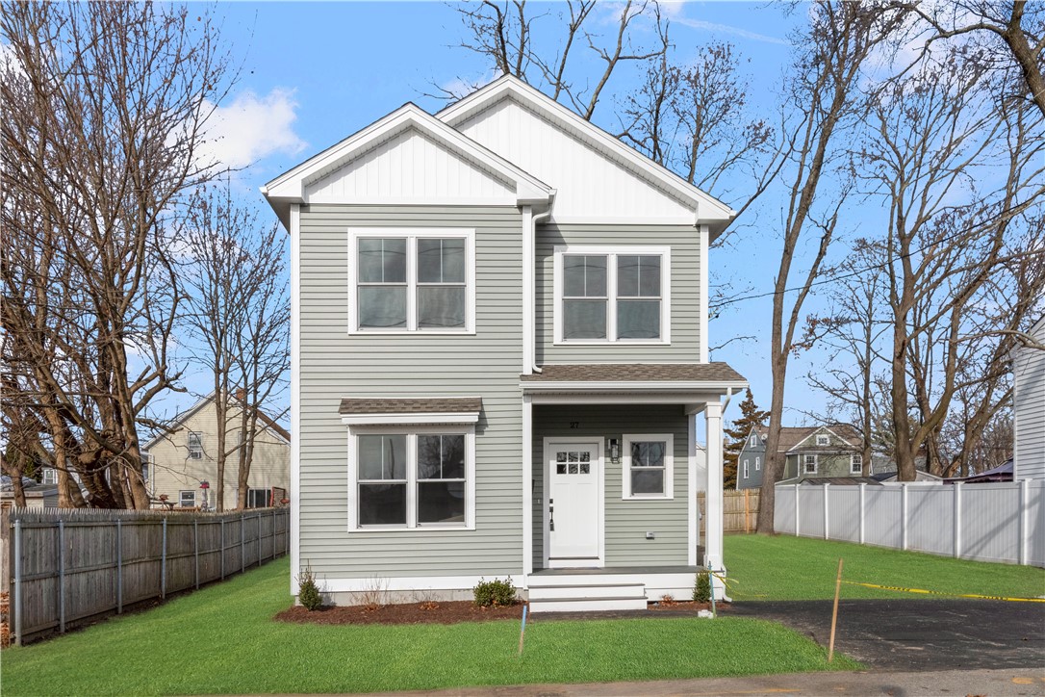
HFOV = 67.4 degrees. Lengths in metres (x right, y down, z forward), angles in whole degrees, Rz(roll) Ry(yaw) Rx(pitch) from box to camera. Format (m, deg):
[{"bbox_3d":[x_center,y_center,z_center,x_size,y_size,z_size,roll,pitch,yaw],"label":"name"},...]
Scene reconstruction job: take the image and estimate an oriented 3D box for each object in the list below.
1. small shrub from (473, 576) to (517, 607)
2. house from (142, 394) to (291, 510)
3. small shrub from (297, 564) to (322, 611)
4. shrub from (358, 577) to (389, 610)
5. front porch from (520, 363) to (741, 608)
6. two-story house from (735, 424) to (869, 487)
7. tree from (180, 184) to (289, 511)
[{"bbox_3d":[-0.400,3.700,11.900,0.640,0.480,0.560,0,-5,-4],"label":"small shrub"},{"bbox_3d":[-15.700,5.950,43.400,7.700,7.400,9.000,1,-5,-8],"label":"house"},{"bbox_3d":[-3.190,3.590,11.750,0.380,0.690,0.370,0,-5,-4],"label":"small shrub"},{"bbox_3d":[-2.240,3.690,11.800,0.450,0.530,0.420,0,-5,-4],"label":"shrub"},{"bbox_3d":[1.680,2.120,12.850,3.420,3.800,2.050,0,-5,-4],"label":"front porch"},{"bbox_3d":[21.500,9.100,59.000,7.900,7.300,7.200,0,-5,-3],"label":"two-story house"},{"bbox_3d":[-9.500,0.450,26.000,4.000,11.600,3.800,0,-5,-4],"label":"tree"}]

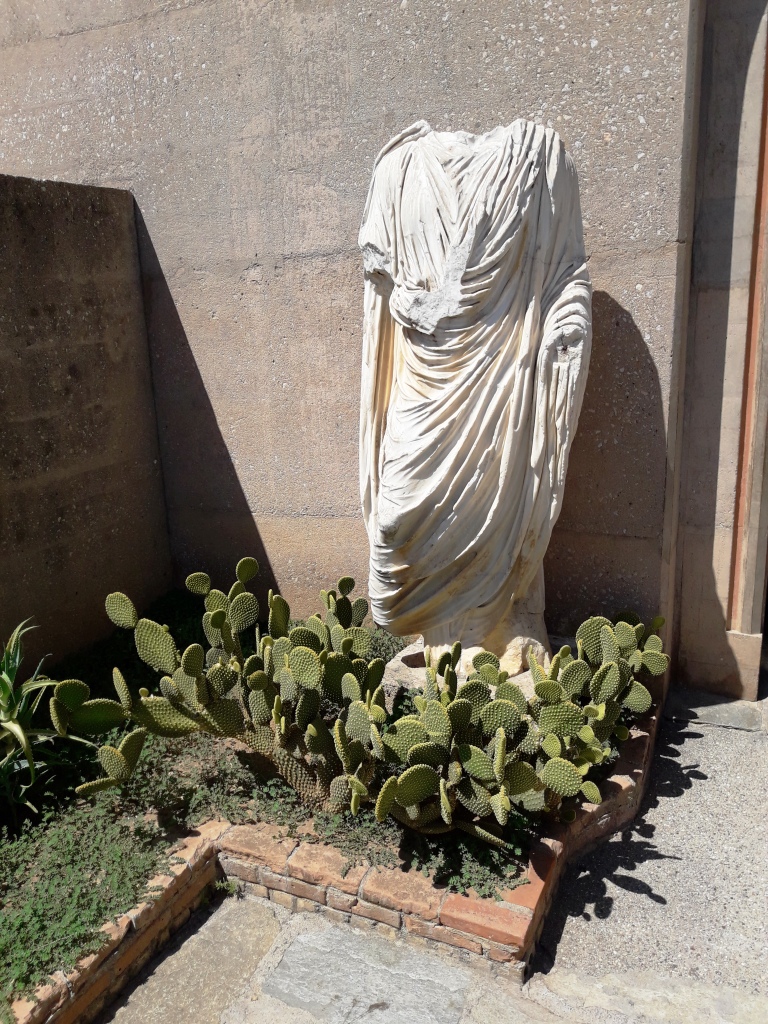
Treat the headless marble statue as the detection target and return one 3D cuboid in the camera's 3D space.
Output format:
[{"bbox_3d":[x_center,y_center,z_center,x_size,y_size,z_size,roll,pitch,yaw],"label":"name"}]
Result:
[{"bbox_3d":[0.285,-0.328,2.578,0.690,1.640,0.450,3,15,17],"label":"headless marble statue"}]

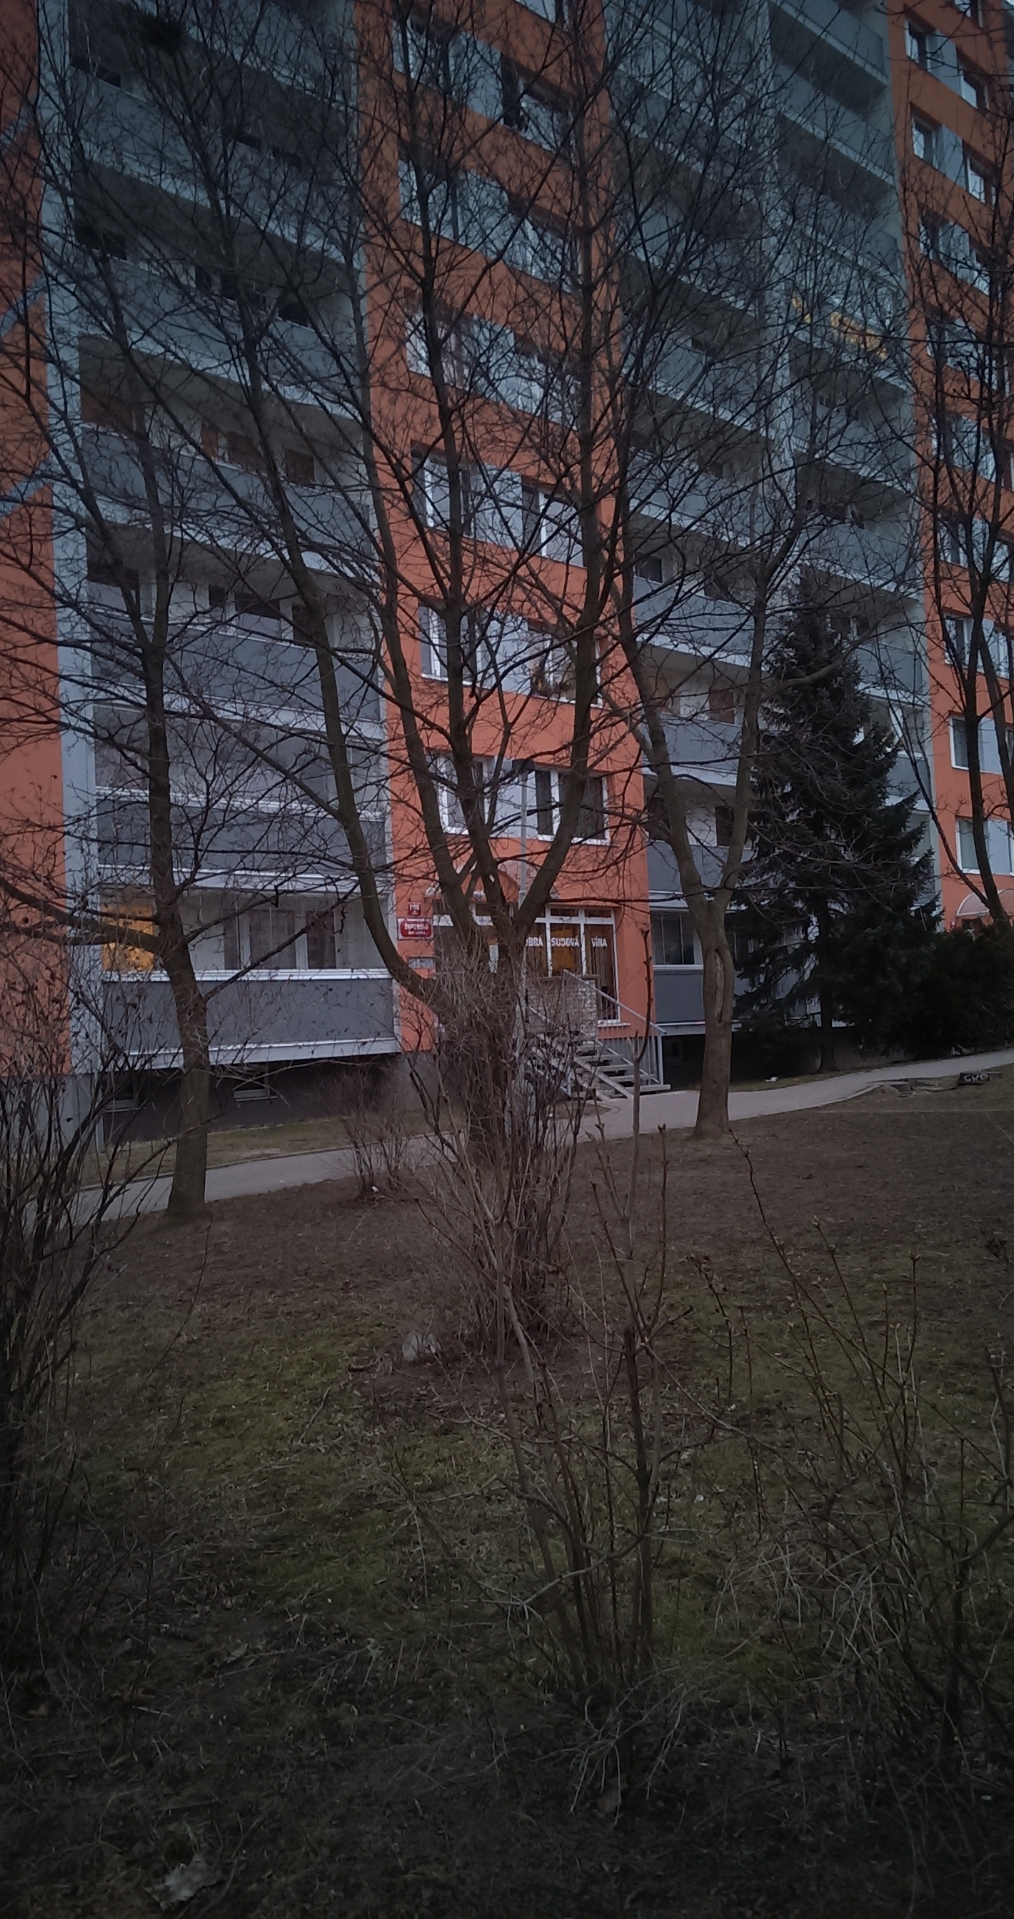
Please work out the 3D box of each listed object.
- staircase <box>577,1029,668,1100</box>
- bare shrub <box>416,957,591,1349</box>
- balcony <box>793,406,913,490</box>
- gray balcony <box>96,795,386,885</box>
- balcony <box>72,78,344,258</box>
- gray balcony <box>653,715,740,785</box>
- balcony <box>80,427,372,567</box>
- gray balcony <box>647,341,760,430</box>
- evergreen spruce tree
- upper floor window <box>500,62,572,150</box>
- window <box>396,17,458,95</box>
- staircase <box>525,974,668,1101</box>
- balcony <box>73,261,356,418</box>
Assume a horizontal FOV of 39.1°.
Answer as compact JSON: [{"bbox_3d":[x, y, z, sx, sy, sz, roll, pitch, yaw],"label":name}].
[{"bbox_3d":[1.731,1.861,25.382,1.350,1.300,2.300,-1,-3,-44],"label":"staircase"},{"bbox_3d":[-0.018,0.911,6.750,0.850,1.800,0.850,-3,-2,0],"label":"bare shrub"},{"bbox_3d":[8.406,-13.014,36.517,5.350,1.350,1.150,0,-3,-43],"label":"balcony"},{"bbox_3d":[-4.515,-1.822,23.646,5.520,1.350,1.150,0,-3,-43],"label":"gray balcony"},{"bbox_3d":[-5.028,-13.000,24.112,5.520,1.350,1.150,0,-3,-43],"label":"balcony"},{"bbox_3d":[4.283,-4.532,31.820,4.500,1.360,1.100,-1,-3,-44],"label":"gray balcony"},{"bbox_3d":[-4.772,-7.411,23.879,5.520,1.350,1.150,0,-3,-43],"label":"balcony"},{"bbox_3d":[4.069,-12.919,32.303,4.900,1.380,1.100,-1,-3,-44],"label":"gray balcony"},{"bbox_3d":[7.138,-2.702,30.800,4.100,10.000,4.100,-3,-2,13],"label":"evergreen spruce tree"},{"bbox_3d":[0.568,-17.265,29.029,2.020,1.520,0.200,0,-3,-43],"label":"upper floor window"},{"bbox_3d":[-1.588,-17.039,26.738,1.550,1.520,0.200,-1,-3,-44],"label":"window"},{"bbox_3d":[1.059,1.292,24.679,2.496,2.330,2.500,0,-3,-43],"label":"staircase"},{"bbox_3d":[-4.808,-10.021,23.563,5.400,1.380,1.100,-1,-3,-44],"label":"balcony"}]

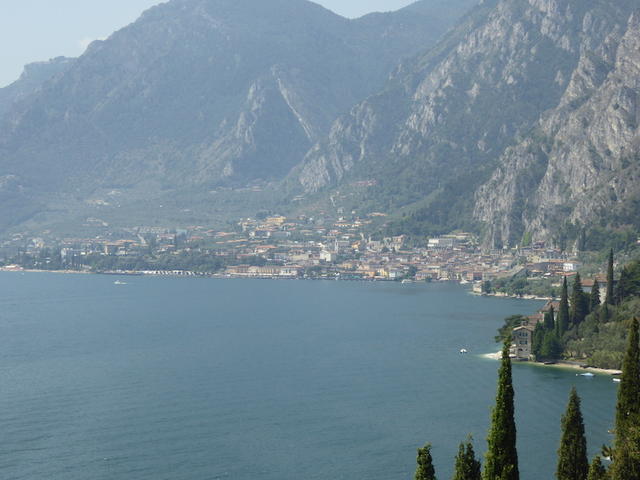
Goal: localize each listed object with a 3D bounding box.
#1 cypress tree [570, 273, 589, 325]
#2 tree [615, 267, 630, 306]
[{"bbox_3d":[98.250,22.340,595.000,6.610,20.070,6.610,1,0,0],"label":"cypress tree"},{"bbox_3d":[120.110,18.490,625.000,5.790,16.700,5.790,1,0,0],"label":"tree"}]

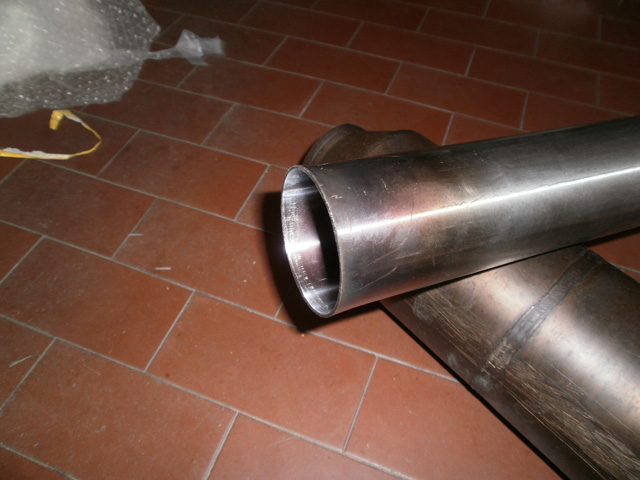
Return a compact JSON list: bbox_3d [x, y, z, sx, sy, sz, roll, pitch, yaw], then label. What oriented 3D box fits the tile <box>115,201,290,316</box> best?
[{"bbox_3d":[-0.095,0.013,0.427,0.152,0.009,0.075,17,54,12],"label":"tile"}]

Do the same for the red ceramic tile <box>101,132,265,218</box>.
[{"bbox_3d":[-0.137,-0.066,0.486,0.152,0.009,0.075,17,54,12],"label":"red ceramic tile"}]

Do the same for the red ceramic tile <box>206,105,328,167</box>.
[{"bbox_3d":[-0.038,-0.101,0.514,0.152,0.009,0.075,17,54,12],"label":"red ceramic tile"}]

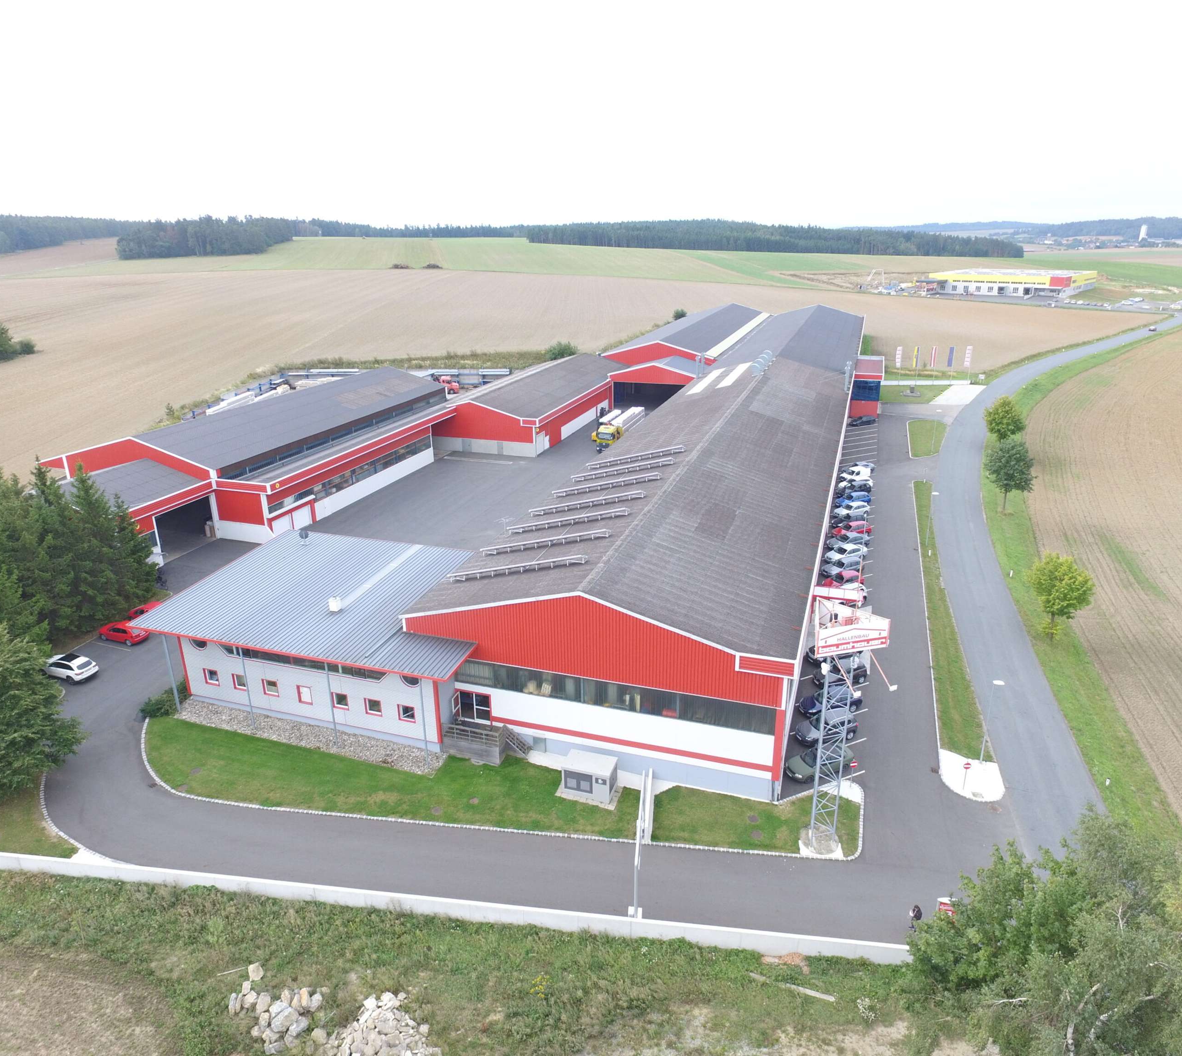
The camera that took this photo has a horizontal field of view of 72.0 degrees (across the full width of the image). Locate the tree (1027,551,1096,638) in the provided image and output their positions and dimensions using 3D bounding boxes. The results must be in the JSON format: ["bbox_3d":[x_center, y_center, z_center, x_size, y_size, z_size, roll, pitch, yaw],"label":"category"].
[{"bbox_3d":[33.610,4.866,58.178,5.000,6.800,5.000,-1,20,0],"label":"tree"}]

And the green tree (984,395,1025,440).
[{"bbox_3d":[56.072,-14.365,110.225,5.400,7.000,5.400,-1,20,0],"label":"green tree"}]

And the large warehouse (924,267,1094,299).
[{"bbox_3d":[191.656,-111.665,369.461,55.386,8.168,54.520,17,26,40],"label":"large warehouse"}]

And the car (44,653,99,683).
[{"bbox_3d":[-35.778,9.395,55.669,4.580,1.520,1.840,8,22,23],"label":"car"}]

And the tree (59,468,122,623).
[{"bbox_3d":[-38.922,0.975,63.688,5.500,12.400,5.500,-1,20,0],"label":"tree"}]

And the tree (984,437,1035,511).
[{"bbox_3d":[43.631,-5.400,84.579,5.200,7.900,5.200,-1,20,0],"label":"tree"}]

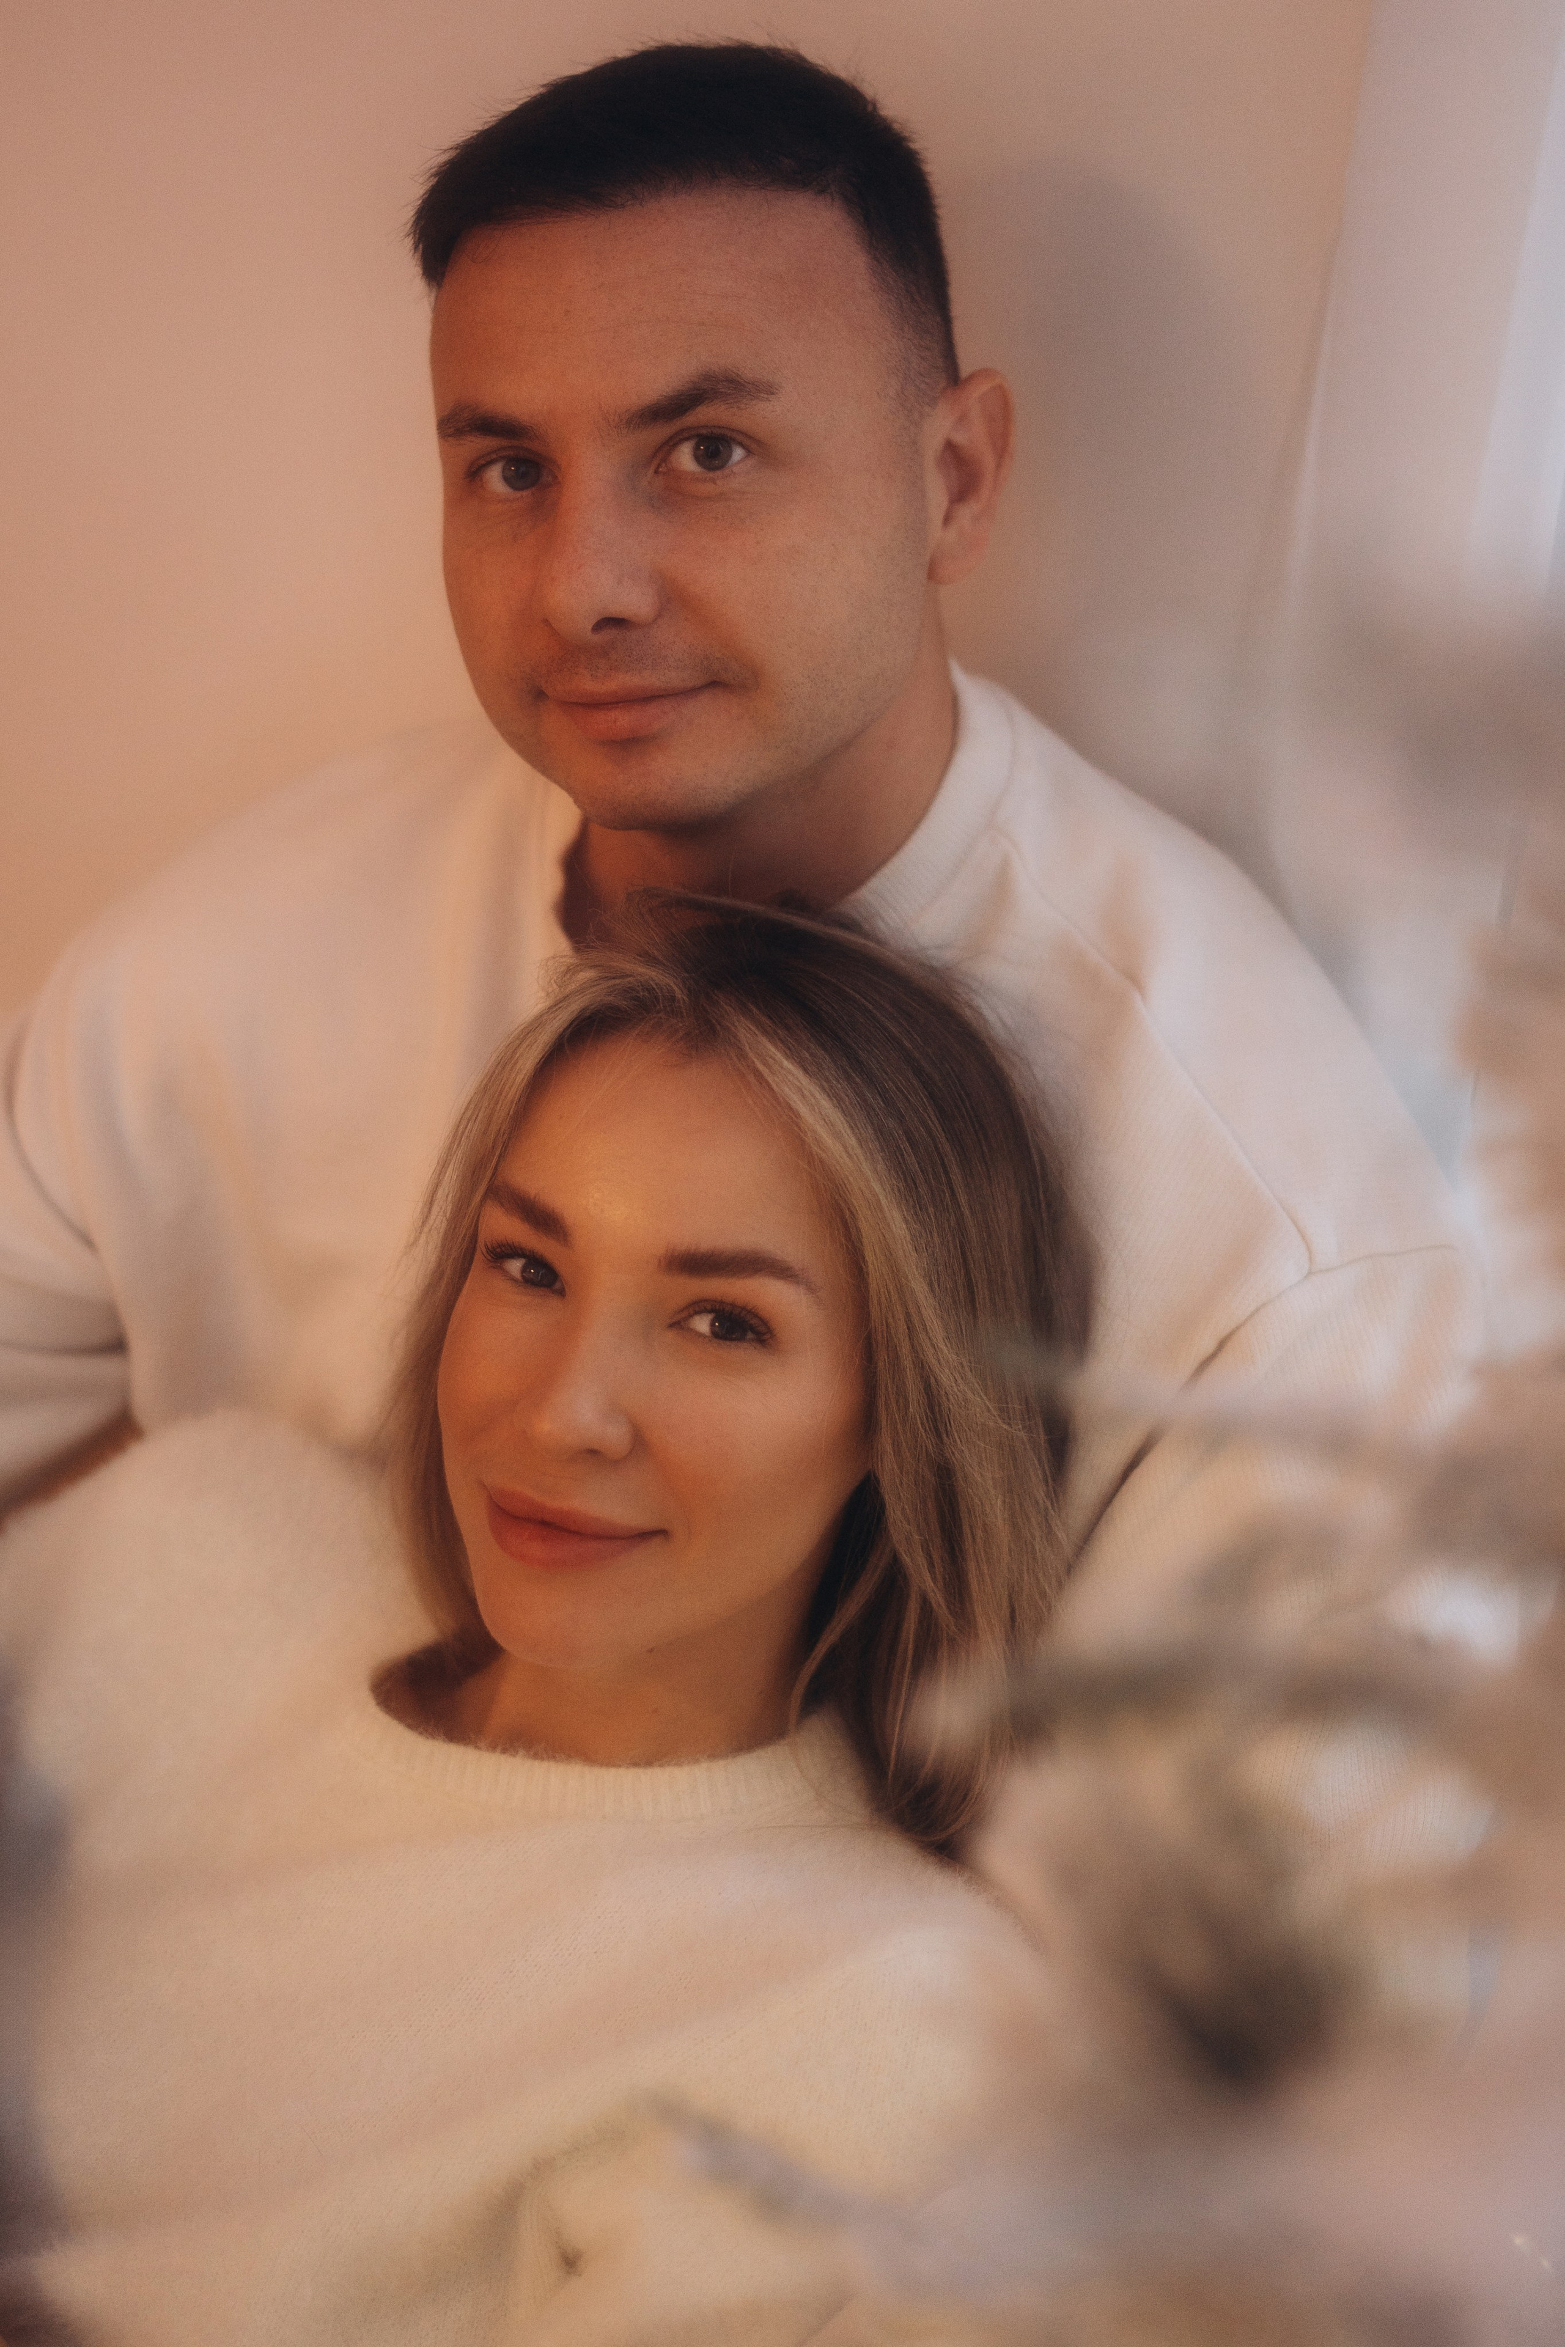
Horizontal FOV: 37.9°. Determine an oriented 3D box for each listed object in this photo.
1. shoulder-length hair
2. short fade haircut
[{"bbox_3d":[-0.014,0.066,0.735,0.205,0.280,0.210,12,-2,17],"label":"shoulder-length hair"},{"bbox_3d":[-0.024,-0.296,0.768,0.168,0.162,0.200,2,23,22],"label":"short fade haircut"}]

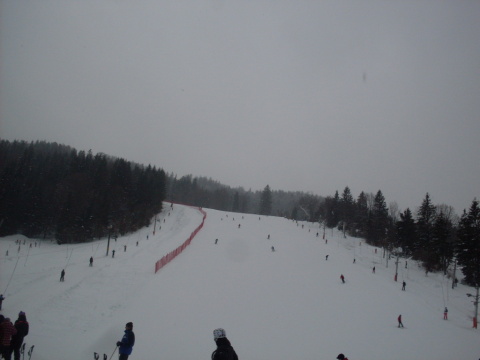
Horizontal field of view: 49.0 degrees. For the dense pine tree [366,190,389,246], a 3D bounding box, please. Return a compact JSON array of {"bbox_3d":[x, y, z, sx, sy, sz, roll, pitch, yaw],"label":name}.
[{"bbox_3d":[46.970,13.150,180.000,7.370,19.130,7.370,1,-9,0],"label":"dense pine tree"}]

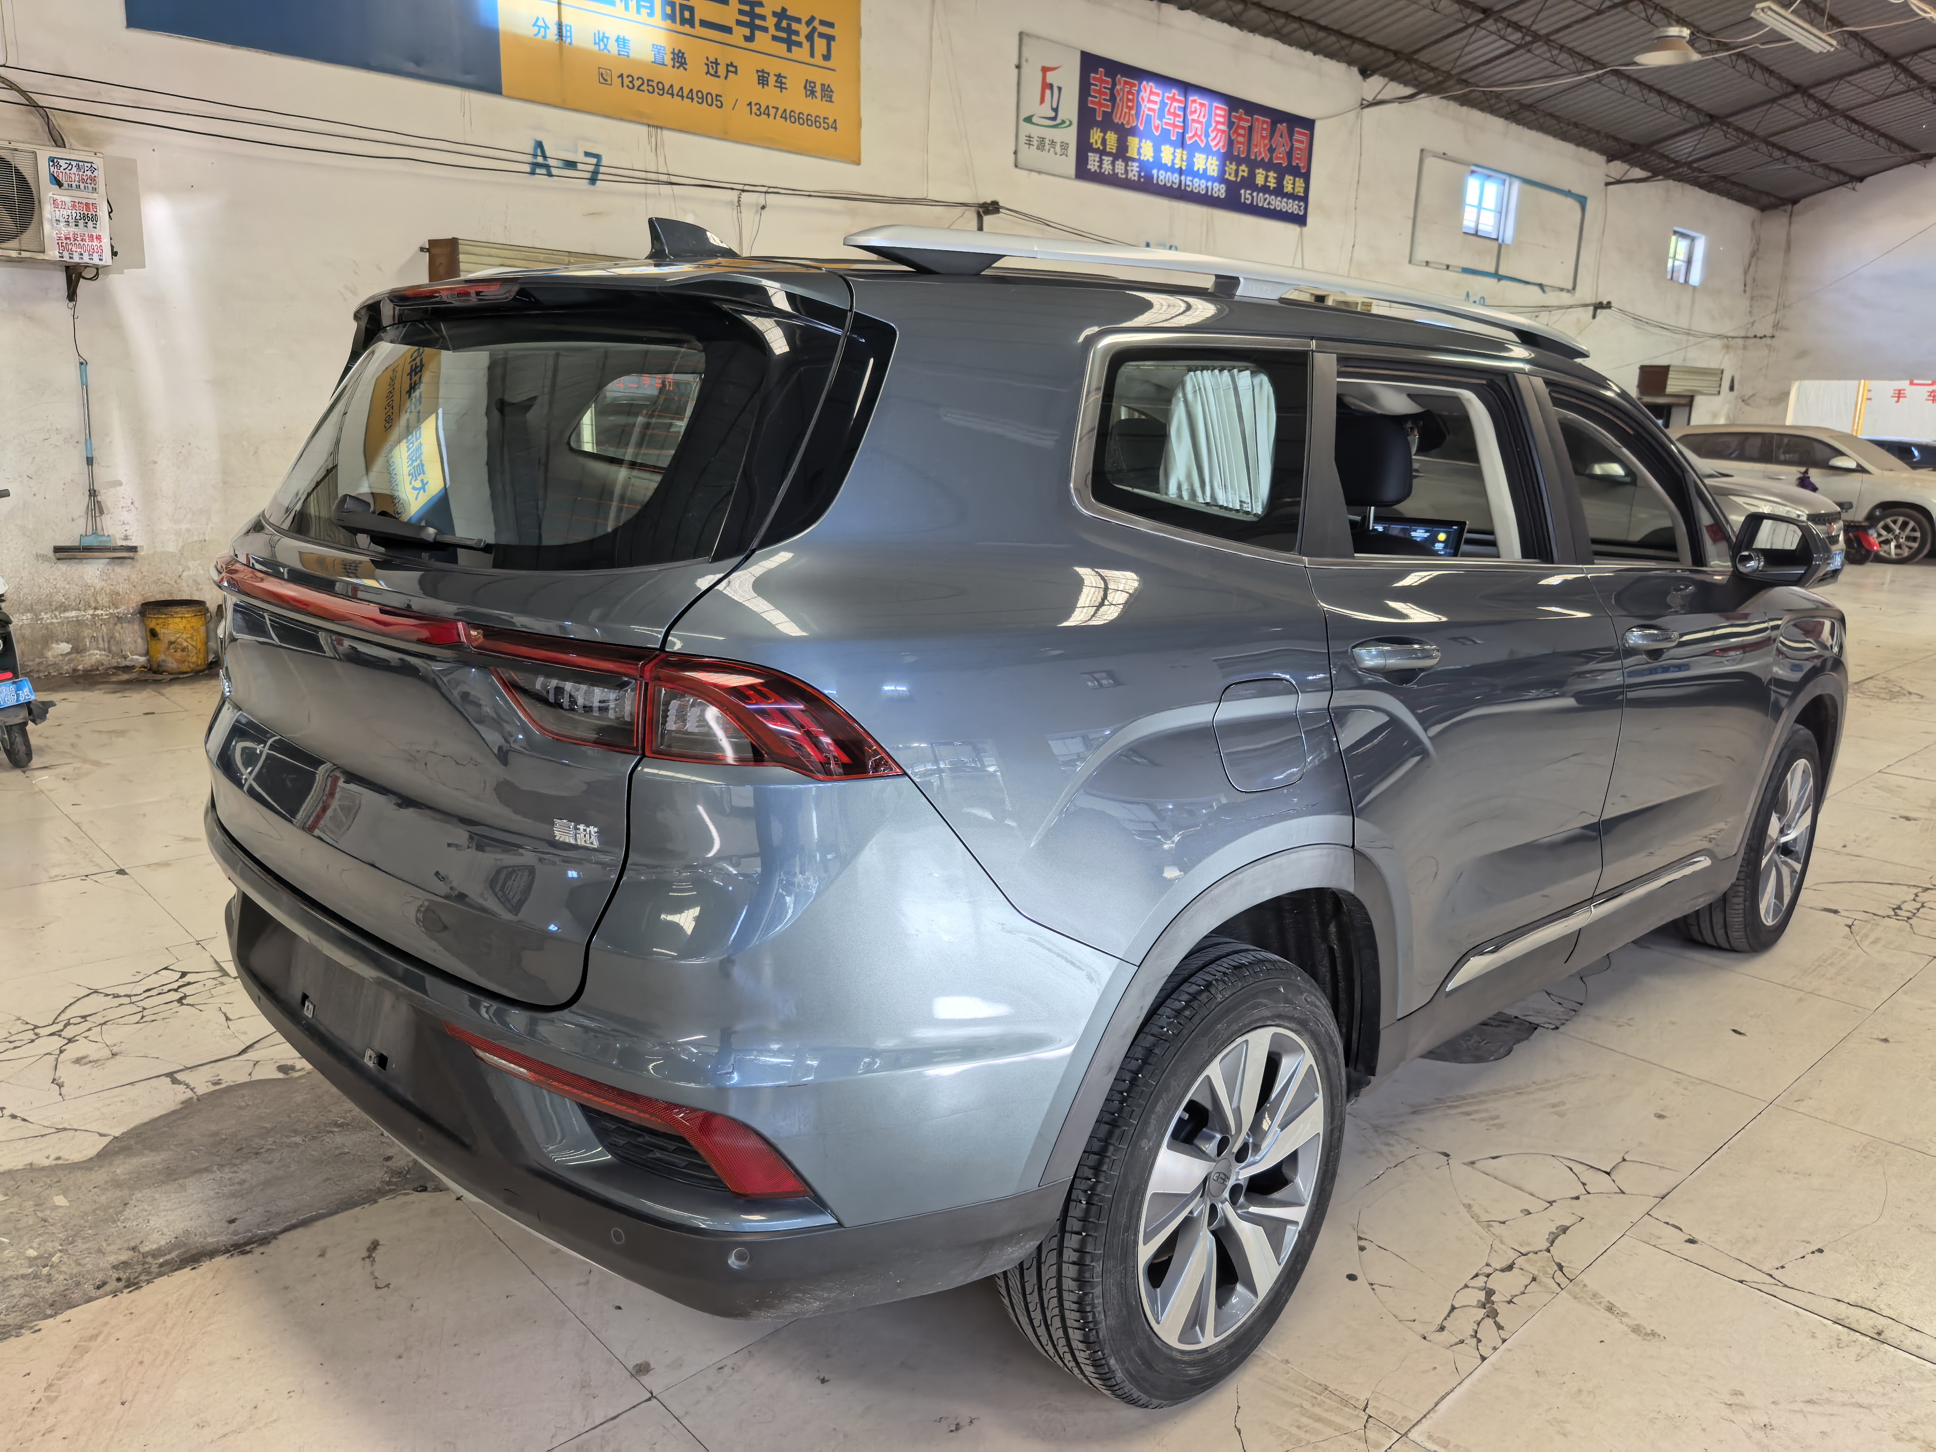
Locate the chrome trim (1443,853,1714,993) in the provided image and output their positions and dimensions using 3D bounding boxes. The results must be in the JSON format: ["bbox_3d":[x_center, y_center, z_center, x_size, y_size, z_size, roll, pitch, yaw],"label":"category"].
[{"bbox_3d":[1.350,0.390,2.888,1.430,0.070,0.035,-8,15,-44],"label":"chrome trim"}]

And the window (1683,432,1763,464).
[{"bbox_3d":[10.468,-3.867,18.600,0.100,0.380,1.200,-8,15,-37],"label":"window"}]

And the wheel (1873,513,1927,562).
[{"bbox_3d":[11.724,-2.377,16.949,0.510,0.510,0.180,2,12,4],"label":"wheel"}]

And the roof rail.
[{"bbox_3d":[0.656,-0.766,2.407,2.250,0.110,0.090,-10,17,-43],"label":"roof rail"}]

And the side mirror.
[{"bbox_3d":[1.916,-0.404,3.140,0.140,0.175,0.200,-8,15,-37],"label":"side mirror"}]

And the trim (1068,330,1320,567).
[{"bbox_3d":[0.349,-0.382,1.881,0.600,0.340,0.060,-10,1,-40],"label":"trim"}]

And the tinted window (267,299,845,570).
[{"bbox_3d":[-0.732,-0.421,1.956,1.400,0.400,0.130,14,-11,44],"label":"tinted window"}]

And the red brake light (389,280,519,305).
[{"bbox_3d":[-0.734,-0.613,1.907,0.050,0.038,0.400,-10,17,-43],"label":"red brake light"}]

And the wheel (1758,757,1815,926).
[{"bbox_3d":[2.376,0.333,4.028,0.500,0.500,0.170,-10,17,-44],"label":"wheel"}]

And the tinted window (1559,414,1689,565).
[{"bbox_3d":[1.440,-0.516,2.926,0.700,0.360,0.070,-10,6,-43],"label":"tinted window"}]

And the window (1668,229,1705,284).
[{"bbox_3d":[10.976,-7.166,20.587,1.238,0.706,0.130,-9,16,-41],"label":"window"}]

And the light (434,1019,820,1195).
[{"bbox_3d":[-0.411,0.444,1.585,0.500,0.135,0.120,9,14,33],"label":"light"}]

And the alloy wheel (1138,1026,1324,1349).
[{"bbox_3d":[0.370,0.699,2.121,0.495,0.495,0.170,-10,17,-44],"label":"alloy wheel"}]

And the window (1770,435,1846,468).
[{"bbox_3d":[10.742,-3.487,17.100,1.000,0.440,0.090,2,-3,4],"label":"window"}]

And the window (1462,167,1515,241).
[{"bbox_3d":[6.434,-6.430,16.650,1.200,0.750,0.130,-9,16,-41],"label":"window"}]

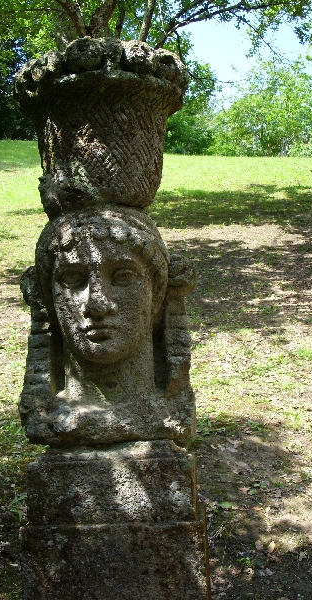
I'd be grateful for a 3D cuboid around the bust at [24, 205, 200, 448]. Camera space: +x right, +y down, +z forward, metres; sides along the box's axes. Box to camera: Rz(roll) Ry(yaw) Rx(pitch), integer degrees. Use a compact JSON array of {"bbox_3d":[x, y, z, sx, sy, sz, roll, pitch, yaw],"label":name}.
[{"bbox_3d":[-0.135,0.078,2.750,0.500,0.670,0.410,-2,0,5],"label":"bust"}]

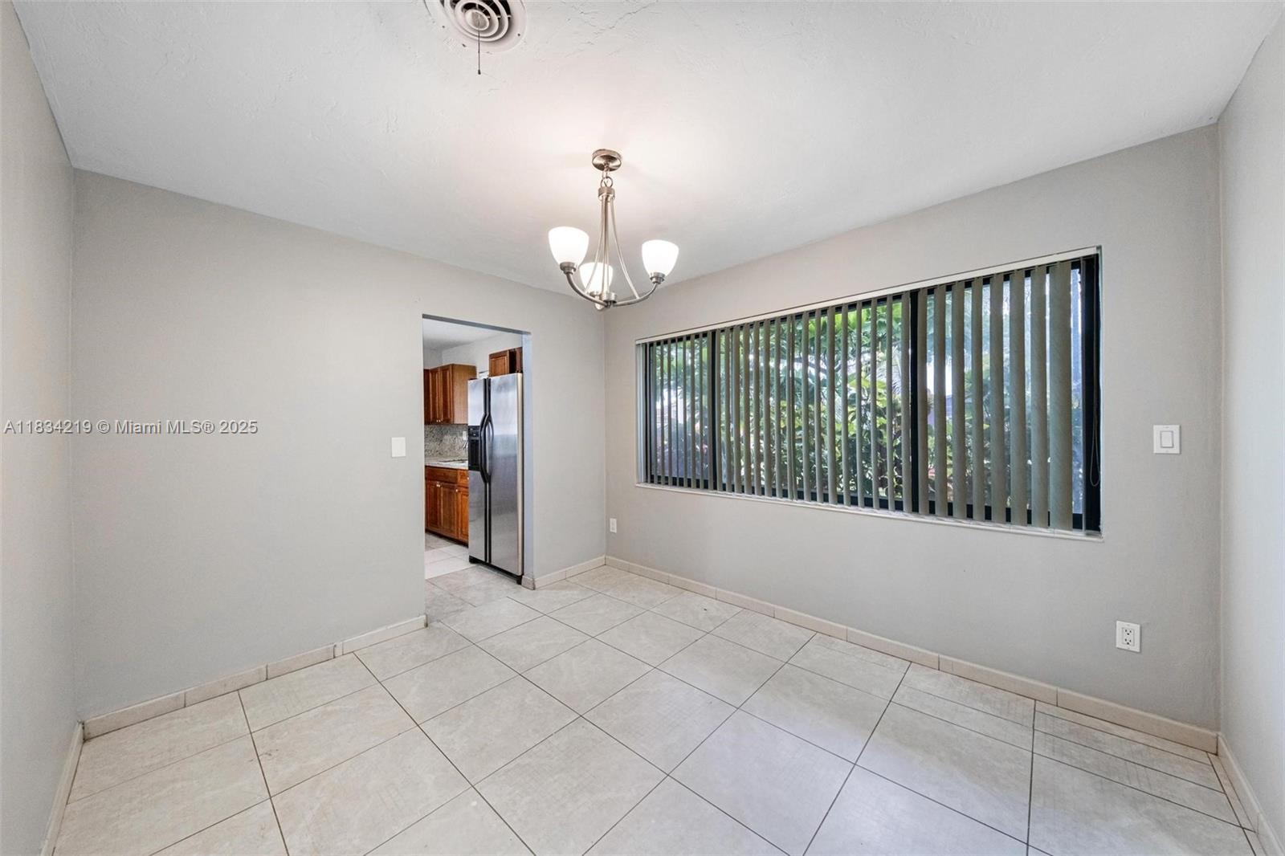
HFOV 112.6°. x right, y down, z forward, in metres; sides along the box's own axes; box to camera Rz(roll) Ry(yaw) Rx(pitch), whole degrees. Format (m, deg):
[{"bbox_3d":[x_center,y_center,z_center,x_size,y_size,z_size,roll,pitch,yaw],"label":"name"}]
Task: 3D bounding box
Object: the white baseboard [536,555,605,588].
[{"bbox_3d":[-0.601,1.262,3.742,0.012,0.077,0.773,0,0,43],"label":"white baseboard"}]

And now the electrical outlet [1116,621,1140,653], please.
[{"bbox_3d":[2.063,0.886,1.816,0.070,0.115,0.008,0,0,43],"label":"electrical outlet"}]

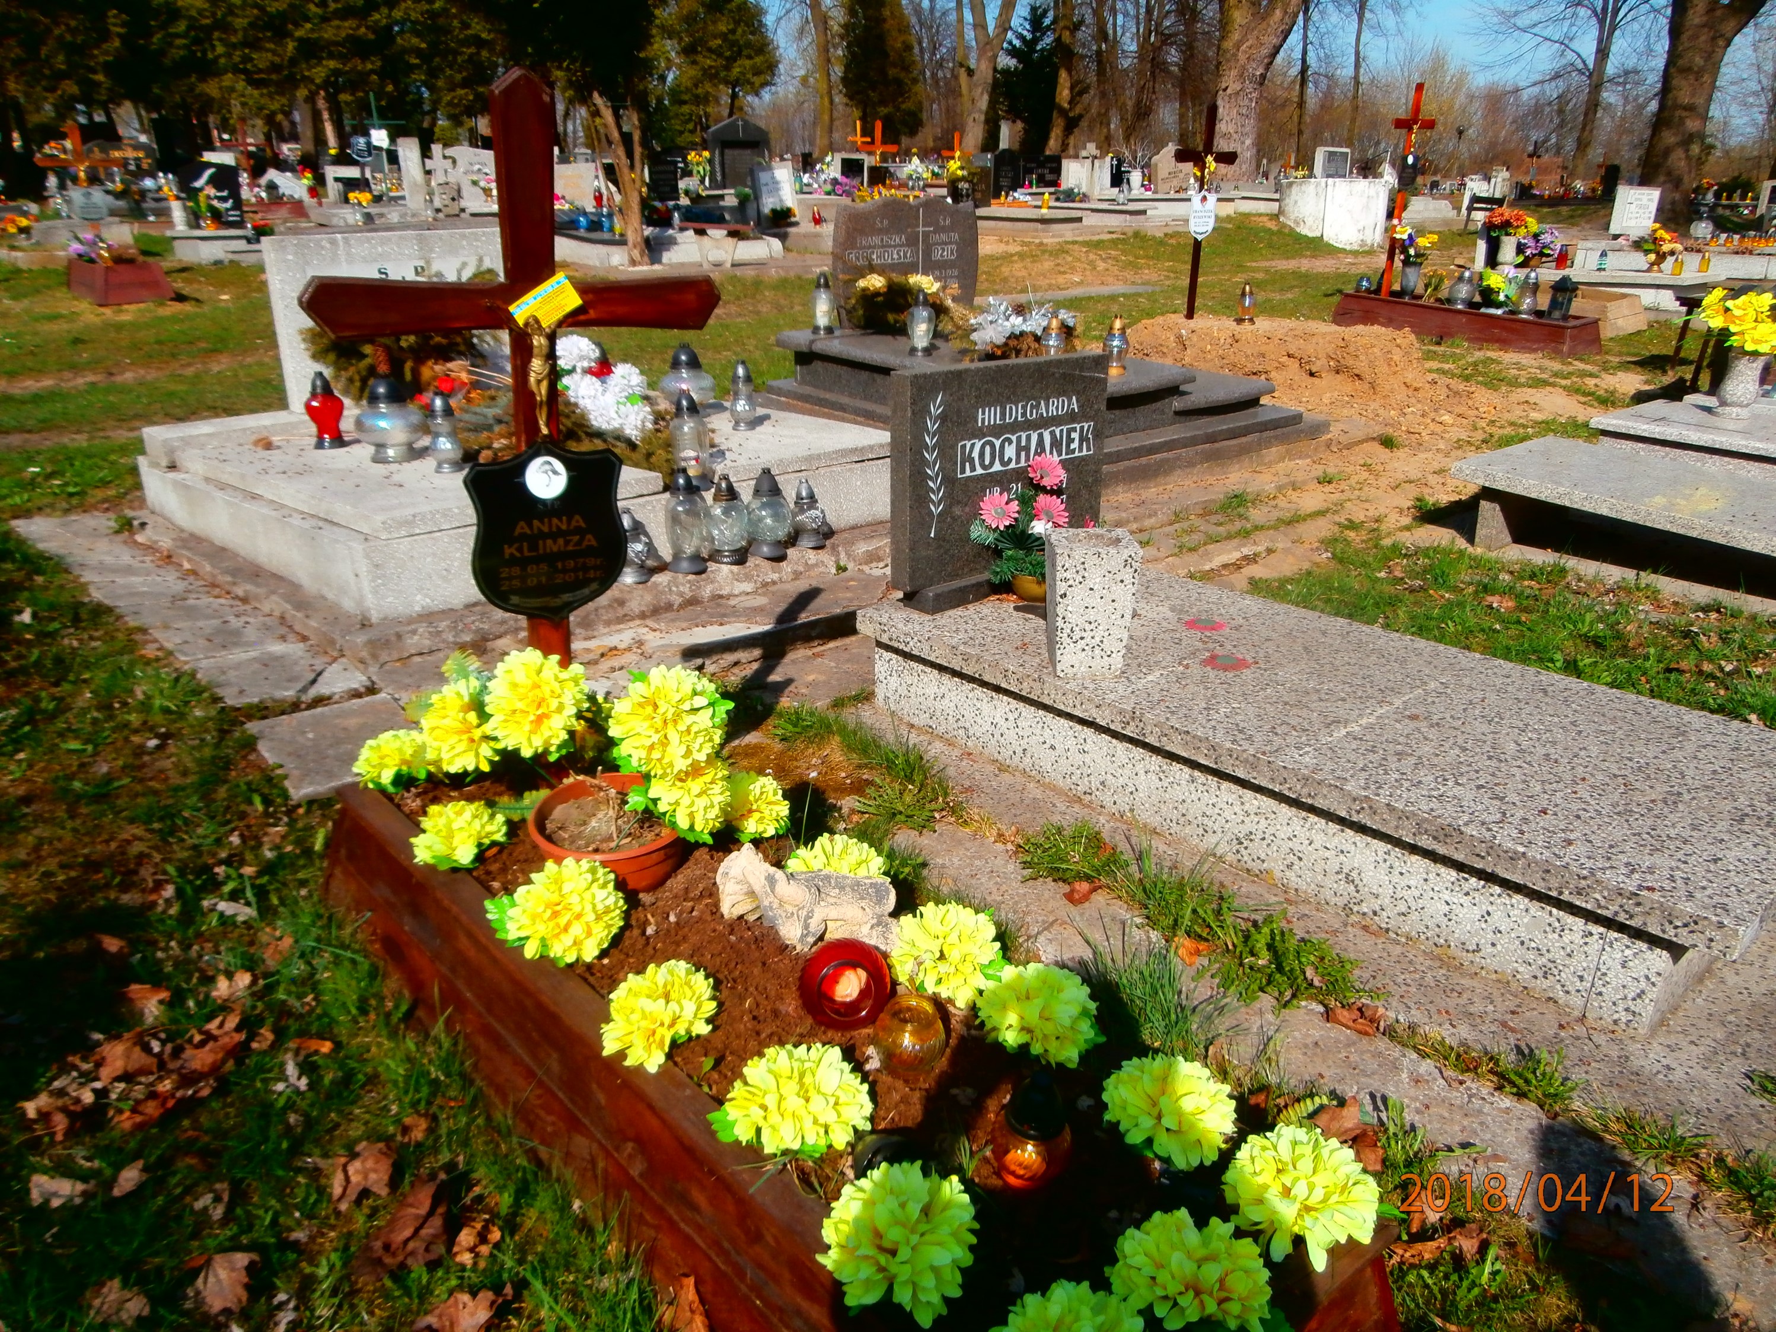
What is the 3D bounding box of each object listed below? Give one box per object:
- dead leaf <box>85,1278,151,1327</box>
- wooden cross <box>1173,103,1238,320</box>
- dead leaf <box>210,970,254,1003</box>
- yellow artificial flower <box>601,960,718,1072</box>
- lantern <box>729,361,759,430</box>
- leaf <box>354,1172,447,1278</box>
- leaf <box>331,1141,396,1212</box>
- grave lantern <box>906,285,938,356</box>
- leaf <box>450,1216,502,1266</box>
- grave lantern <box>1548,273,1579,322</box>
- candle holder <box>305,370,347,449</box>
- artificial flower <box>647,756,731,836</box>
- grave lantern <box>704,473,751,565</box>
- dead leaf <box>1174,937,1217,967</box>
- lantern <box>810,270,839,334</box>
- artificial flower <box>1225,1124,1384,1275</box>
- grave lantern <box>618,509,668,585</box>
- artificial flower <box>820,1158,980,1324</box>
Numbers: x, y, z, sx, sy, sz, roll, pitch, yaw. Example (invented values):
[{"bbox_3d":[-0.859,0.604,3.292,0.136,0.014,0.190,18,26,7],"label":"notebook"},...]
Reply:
[{"bbox_3d":[-0.844,0.697,1.350,0.075,0.030,0.070,0,21,0],"label":"dead leaf"},{"bbox_3d":[2.038,-2.954,8.040,0.740,1.340,0.070,-17,26,-38],"label":"wooden cross"},{"bbox_3d":[-1.035,0.506,1.942,0.065,0.030,0.065,0,21,0],"label":"dead leaf"},{"bbox_3d":[-0.287,0.436,1.540,0.138,0.105,0.138,-4,21,-12],"label":"yellow artificial flower"},{"bbox_3d":[-0.547,-1.014,4.606,0.102,0.241,0.102,0,21,0],"label":"lantern"},{"bbox_3d":[-0.569,0.656,1.436,0.085,0.045,0.130,5,21,14],"label":"leaf"},{"bbox_3d":[-0.665,0.647,1.558,0.085,0.040,0.105,0,21,0],"label":"leaf"},{"bbox_3d":[0.176,-1.798,6.411,0.148,0.335,0.148,0,21,0],"label":"grave lantern"},{"bbox_3d":[-0.499,0.696,1.490,0.058,0.030,0.060,-8,23,-22],"label":"leaf"},{"bbox_3d":[3.915,-2.143,7.158,0.140,0.237,0.140,-18,27,-39],"label":"grave lantern"},{"bbox_3d":[-2.174,-0.975,4.737,0.155,0.280,0.155,0,20,0],"label":"candle holder"},{"bbox_3d":[-0.301,0.194,1.860,0.135,0.130,0.125,-4,21,-10],"label":"artificial flower"},{"bbox_3d":[-0.508,-0.469,3.909,0.129,0.277,0.129,0,21,0],"label":"grave lantern"},{"bbox_3d":[0.496,0.463,1.991,0.063,0.035,0.060,5,21,14],"label":"dead leaf"},{"bbox_3d":[-0.336,-1.875,6.350,0.122,0.305,0.122,-1,21,-3],"label":"lantern"},{"bbox_3d":[0.402,0.516,1.200,0.140,0.095,0.140,0,21,0],"label":"artificial flower"},{"bbox_3d":[-0.825,-0.393,3.973,0.120,0.245,0.120,0,21,0],"label":"grave lantern"},{"bbox_3d":[0.011,0.527,1.120,0.145,0.125,0.140,0,21,1],"label":"artificial flower"}]

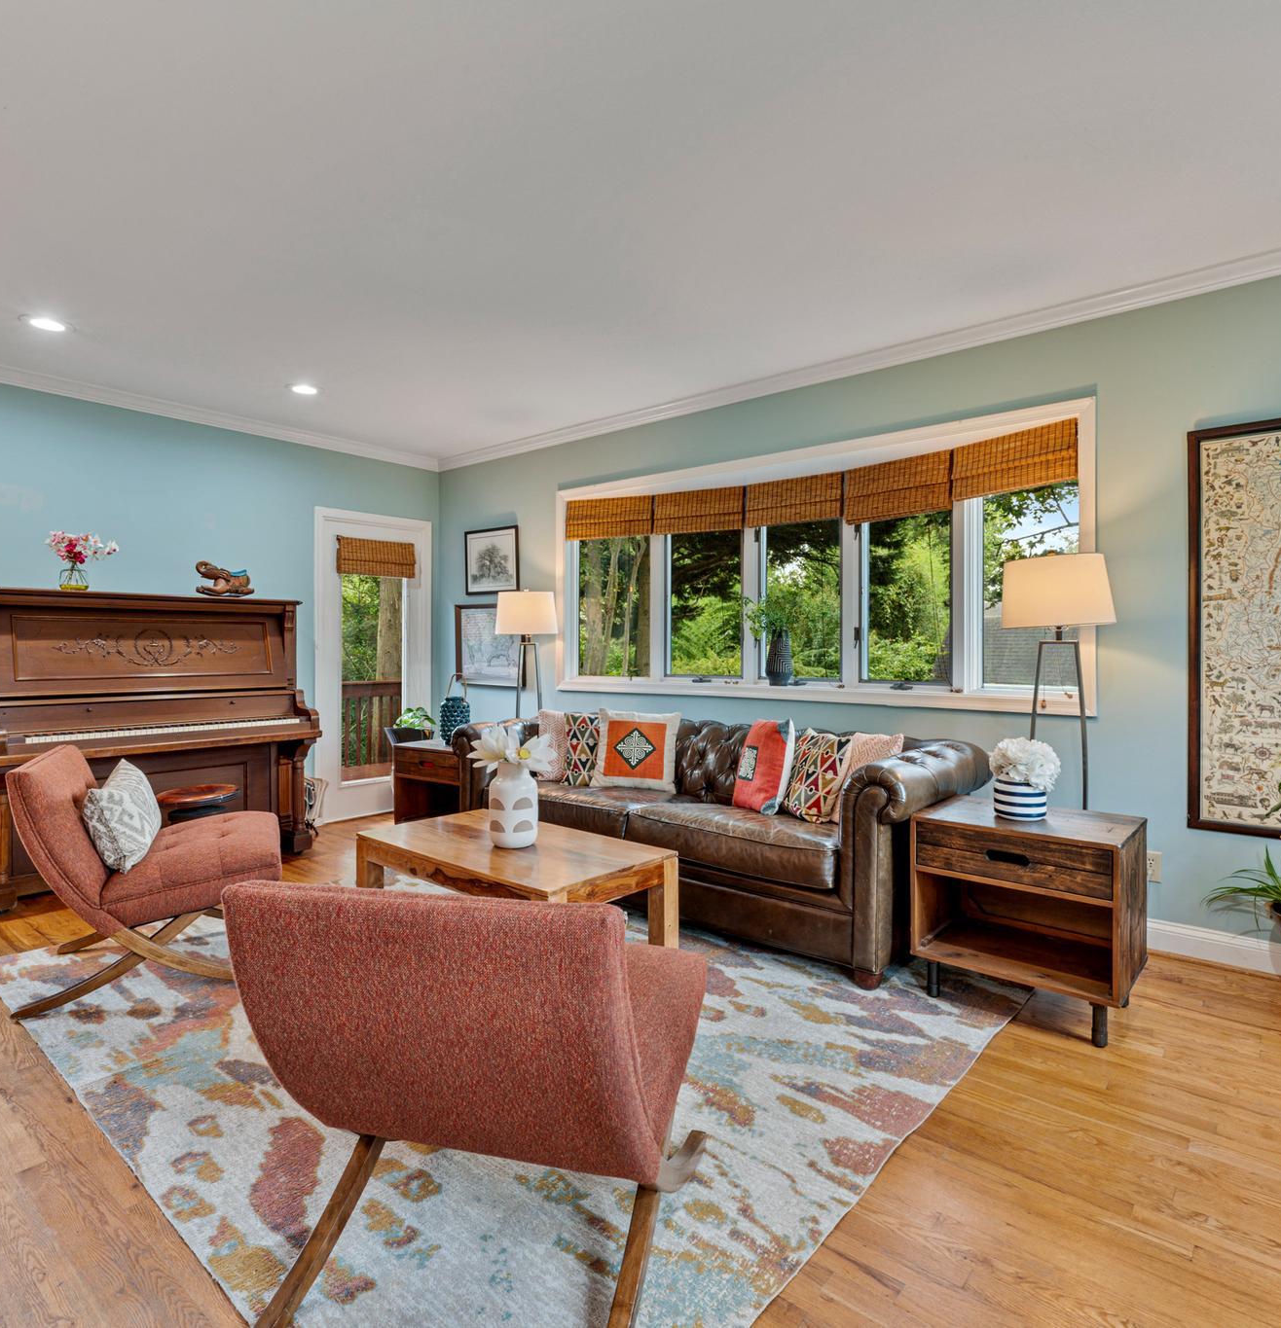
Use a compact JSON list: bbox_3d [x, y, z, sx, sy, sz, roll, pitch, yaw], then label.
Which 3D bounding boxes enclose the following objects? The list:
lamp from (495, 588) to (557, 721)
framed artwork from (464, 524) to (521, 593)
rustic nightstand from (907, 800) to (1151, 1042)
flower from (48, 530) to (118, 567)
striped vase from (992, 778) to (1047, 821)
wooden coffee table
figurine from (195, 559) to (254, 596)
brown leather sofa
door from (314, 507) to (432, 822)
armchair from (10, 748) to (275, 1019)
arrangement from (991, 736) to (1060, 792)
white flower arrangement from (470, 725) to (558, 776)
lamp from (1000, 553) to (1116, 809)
[{"bbox_3d":[-0.712,0.295,4.860,0.380,1.520,0.380,1,2,40],"label":"lamp"},{"bbox_3d":[-1.013,-0.710,5.343,0.573,0.439,0.025,1,1,39],"label":"framed artwork"},{"bbox_3d":[1.271,0.804,2.545,0.587,0.597,0.464,1,1,39],"label":"rustic nightstand"},{"bbox_3d":[-2.753,-0.573,3.827,0.190,0.175,0.260,1,2,40],"label":"flower"},{"bbox_3d":[1.292,0.461,2.634,0.160,0.118,0.160,1,2,40],"label":"striped vase"},{"bbox_3d":[-0.473,0.873,2.841,1.091,0.424,0.601,1,1,41],"label":"wooden coffee table"},{"bbox_3d":[-2.329,-0.460,4.353,0.103,0.195,0.300,1,1,30],"label":"figurine"},{"bbox_3d":[0.223,0.695,3.609,2.393,0.779,0.939,1,1,39],"label":"brown leather sofa"},{"bbox_3d":[-1.827,0.016,5.377,0.069,2.072,0.899,1,1,39],"label":"door"},{"bbox_3d":[-1.738,0.709,2.834,0.785,0.780,0.630,-1,1,-25],"label":"armchair"},{"bbox_3d":[1.298,0.334,2.616,0.205,0.175,0.205,1,2,40],"label":"arrangement"},{"bbox_3d":[-0.483,0.337,2.966,0.320,0.180,0.260,0,1,-9],"label":"white flower arrangement"},{"bbox_3d":[1.552,0.341,2.881,0.371,1.513,0.371,1,1,39],"label":"lamp"}]

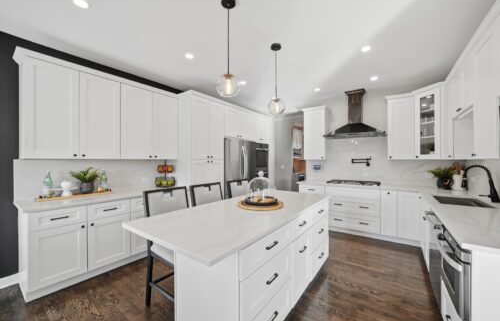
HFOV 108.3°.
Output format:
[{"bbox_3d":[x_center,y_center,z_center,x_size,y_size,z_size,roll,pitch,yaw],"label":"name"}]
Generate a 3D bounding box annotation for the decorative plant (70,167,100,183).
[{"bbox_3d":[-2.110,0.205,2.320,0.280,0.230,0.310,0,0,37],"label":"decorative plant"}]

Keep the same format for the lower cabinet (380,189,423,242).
[{"bbox_3d":[2.645,0.905,3.240,0.530,0.810,0.600,0,0,33],"label":"lower cabinet"}]

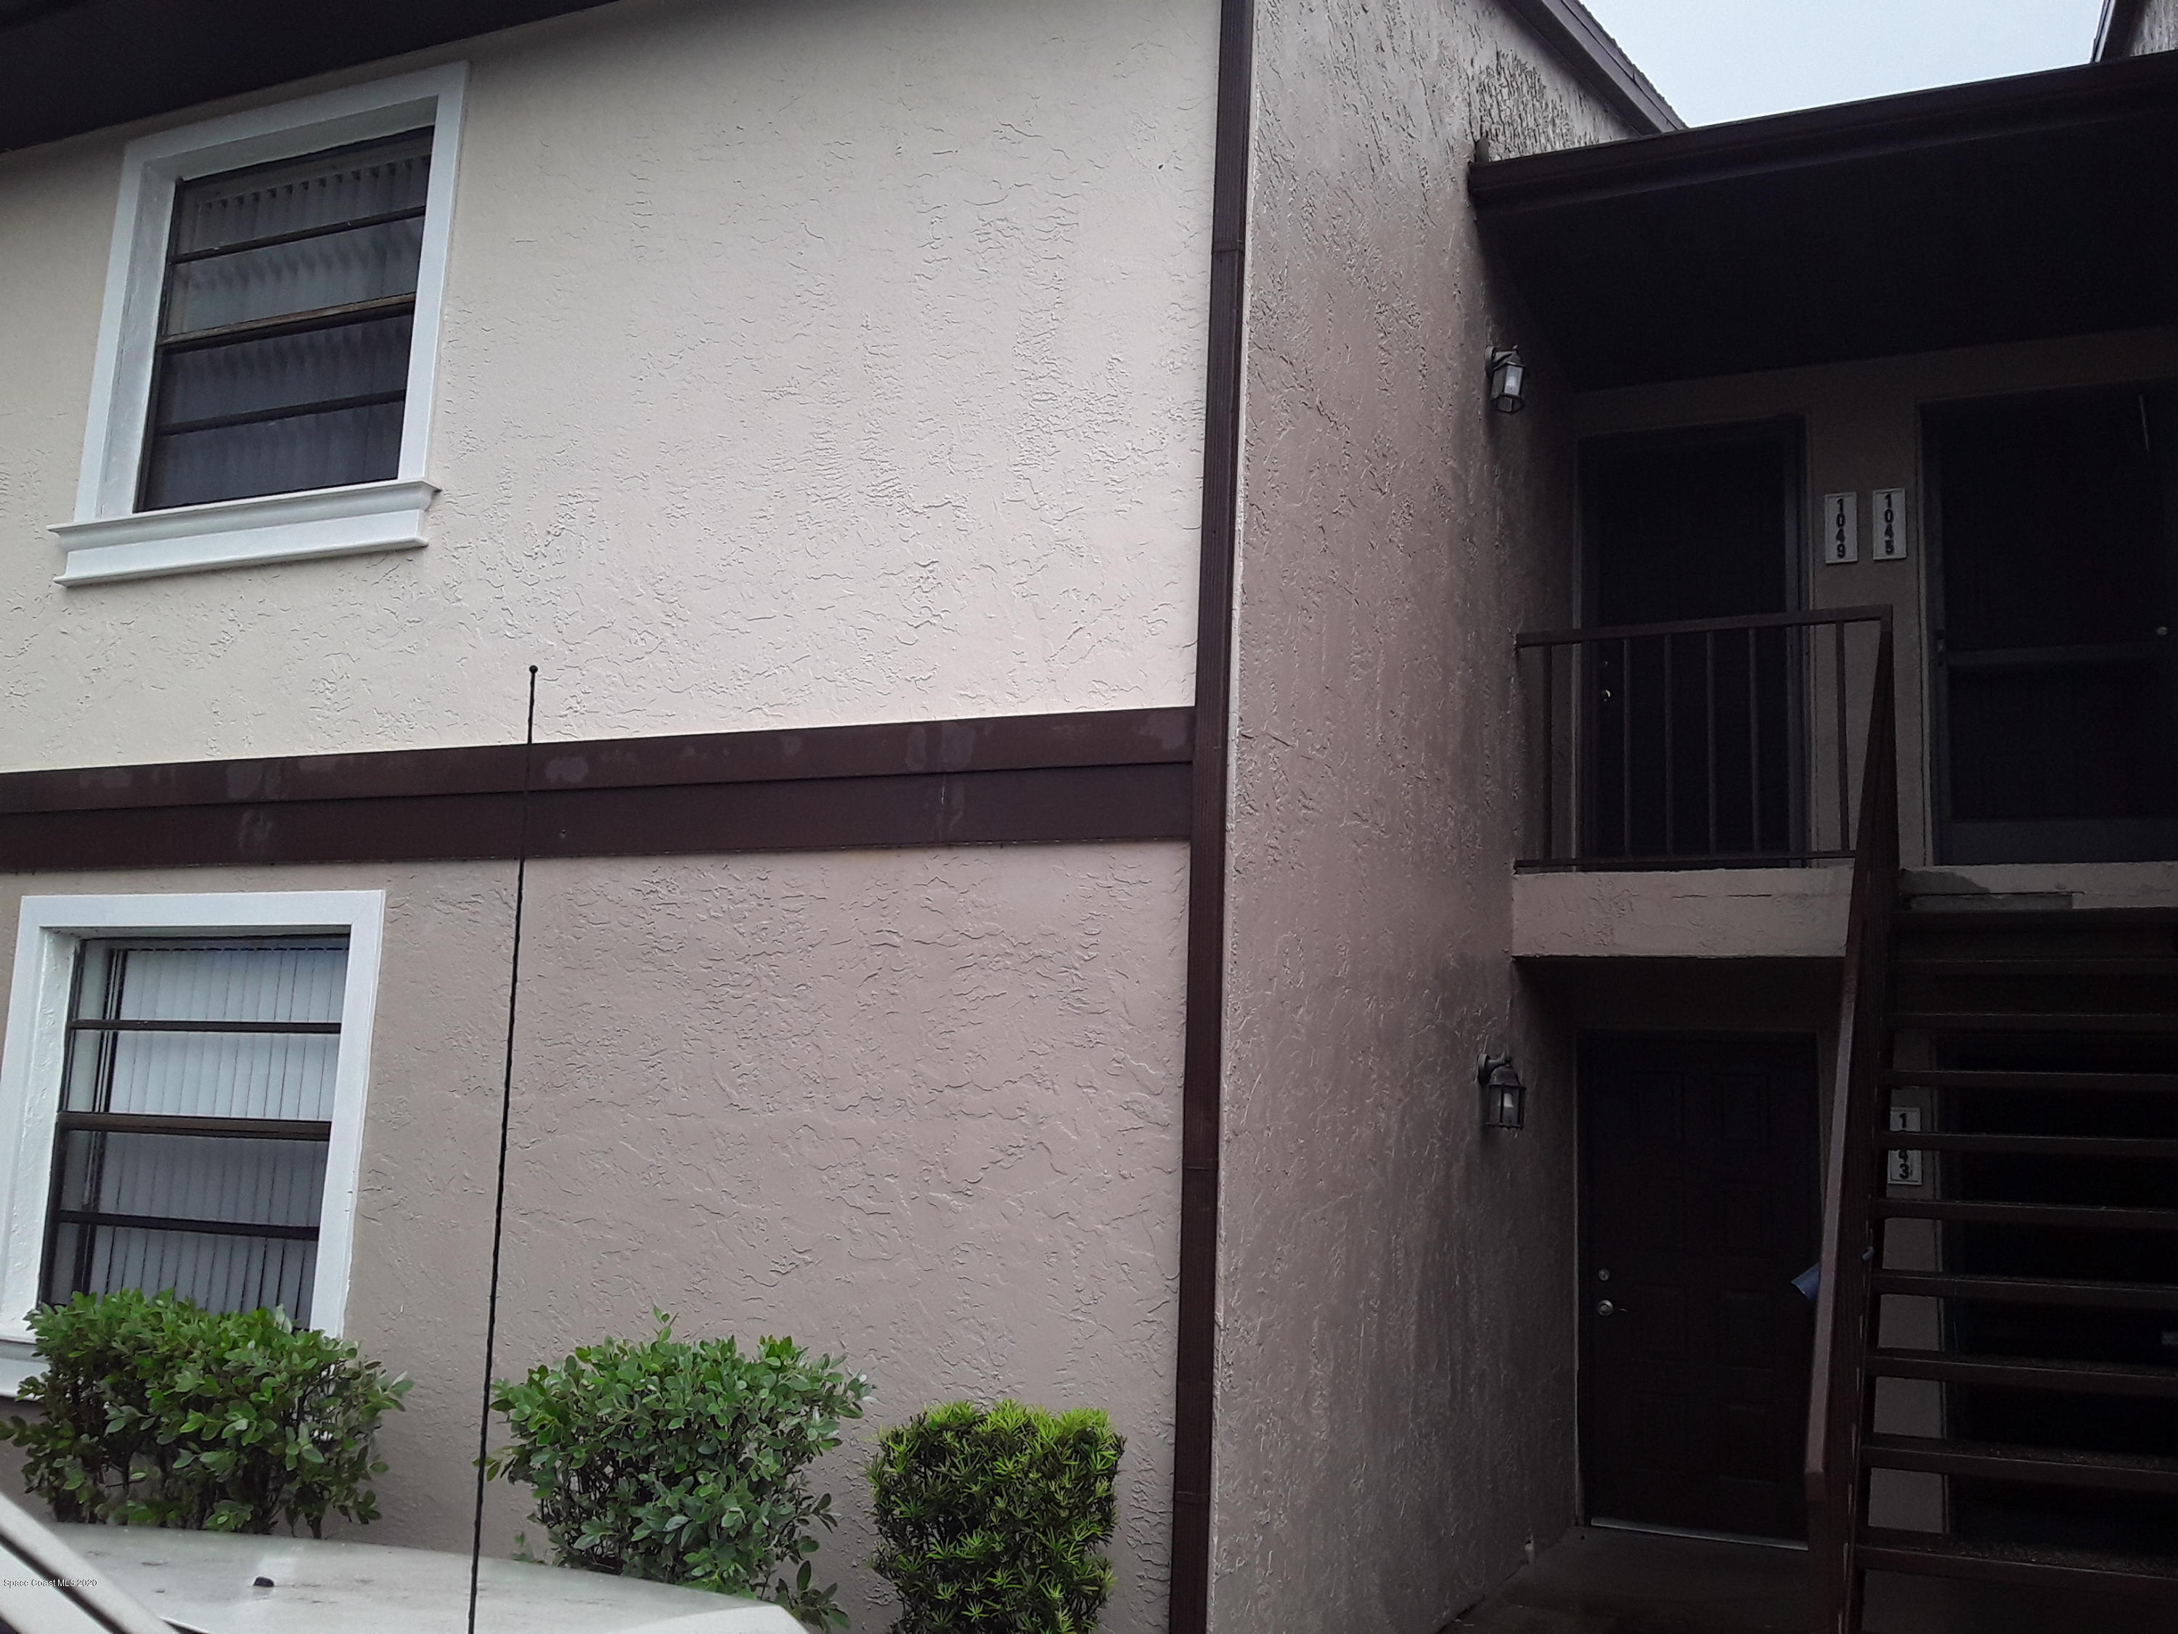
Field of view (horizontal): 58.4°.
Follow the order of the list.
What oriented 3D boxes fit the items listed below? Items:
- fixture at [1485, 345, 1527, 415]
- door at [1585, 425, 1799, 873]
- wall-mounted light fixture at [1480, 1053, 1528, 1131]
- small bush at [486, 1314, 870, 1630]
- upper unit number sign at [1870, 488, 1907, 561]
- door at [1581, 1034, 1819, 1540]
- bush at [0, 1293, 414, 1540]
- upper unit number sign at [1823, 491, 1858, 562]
[{"bbox_3d":[1.567,-1.645,7.303,0.150,0.250,0.140,-2,-10,24],"label":"fixture"},{"bbox_3d":[2.679,-0.726,8.657,0.969,2.055,0.070,-2,-10,24],"label":"door"},{"bbox_3d":[1.460,0.967,6.853,0.157,0.262,0.140,-2,-10,24],"label":"wall-mounted light fixture"},{"bbox_3d":[-0.871,1.702,4.264,0.760,1.100,0.720,2,-9,0],"label":"small bush"},{"bbox_3d":[3.436,-1.252,8.367,0.131,0.318,0.020,-2,-10,24],"label":"upper unit number sign"},{"bbox_3d":[2.567,1.947,8.217,0.969,2.055,0.070,-2,-10,24],"label":"door"},{"bbox_3d":[-2.154,1.763,4.832,0.830,1.080,0.740,-2,-10,24],"label":"bush"},{"bbox_3d":[3.258,-1.248,8.447,0.130,0.317,0.020,-2,-10,24],"label":"upper unit number sign"}]

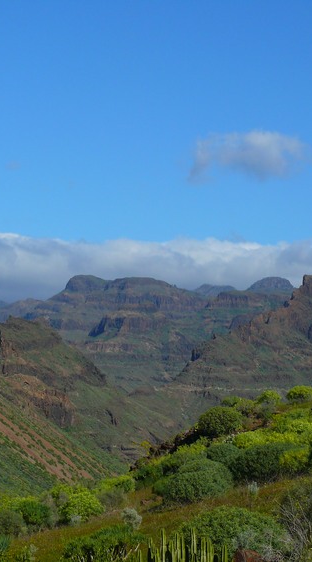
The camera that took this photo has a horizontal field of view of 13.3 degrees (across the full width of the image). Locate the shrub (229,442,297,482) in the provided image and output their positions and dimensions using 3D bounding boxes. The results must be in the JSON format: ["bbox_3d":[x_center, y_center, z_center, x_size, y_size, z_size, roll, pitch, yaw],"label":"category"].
[{"bbox_3d":[2.442,4.122,30.500,1.540,0.880,1.160,0,-2,0],"label":"shrub"}]

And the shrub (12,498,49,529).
[{"bbox_3d":[-4.112,7.634,44.000,1.245,1.112,1.121,0,-2,0],"label":"shrub"}]

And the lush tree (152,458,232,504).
[{"bbox_3d":[1.285,6.834,46.000,2.740,1.462,2.329,0,-2,0],"label":"lush tree"}]

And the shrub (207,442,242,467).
[{"bbox_3d":[1.671,4.300,33.000,0.910,0.640,0.820,0,-2,0],"label":"shrub"}]

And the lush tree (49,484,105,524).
[{"bbox_3d":[-2.631,7.489,45.000,1.877,1.300,1.595,0,-2,0],"label":"lush tree"}]

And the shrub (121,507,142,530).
[{"bbox_3d":[-0.675,6.544,37.000,0.551,0.641,0.523,0,-2,0],"label":"shrub"}]

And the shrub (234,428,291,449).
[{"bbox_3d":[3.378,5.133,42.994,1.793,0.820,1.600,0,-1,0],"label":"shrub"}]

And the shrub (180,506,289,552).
[{"bbox_3d":[1.695,5.410,29.000,2.375,1.047,2.019,0,-2,0],"label":"shrub"}]

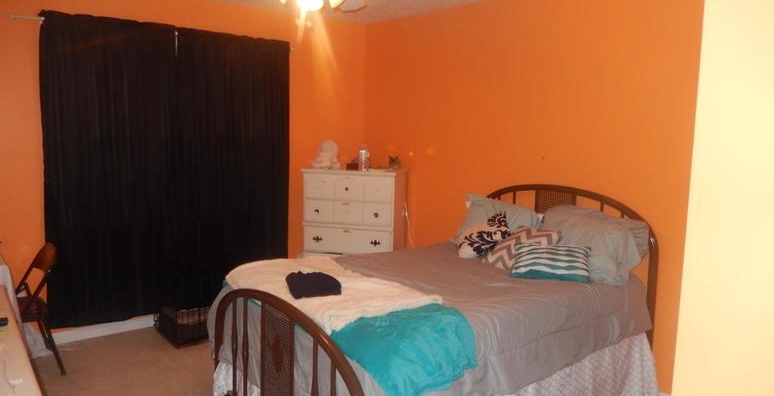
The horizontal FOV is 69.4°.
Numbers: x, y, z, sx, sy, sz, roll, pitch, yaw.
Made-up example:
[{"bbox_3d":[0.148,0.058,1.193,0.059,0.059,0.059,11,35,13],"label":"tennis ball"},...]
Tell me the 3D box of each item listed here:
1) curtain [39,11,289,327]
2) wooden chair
[{"bbox_3d":[-1.521,-0.197,4.135,1.750,2.050,0.100,-4,9,-38],"label":"curtain"},{"bbox_3d":[-2.273,0.662,3.382,0.480,0.790,0.460,-4,9,-38],"label":"wooden chair"}]

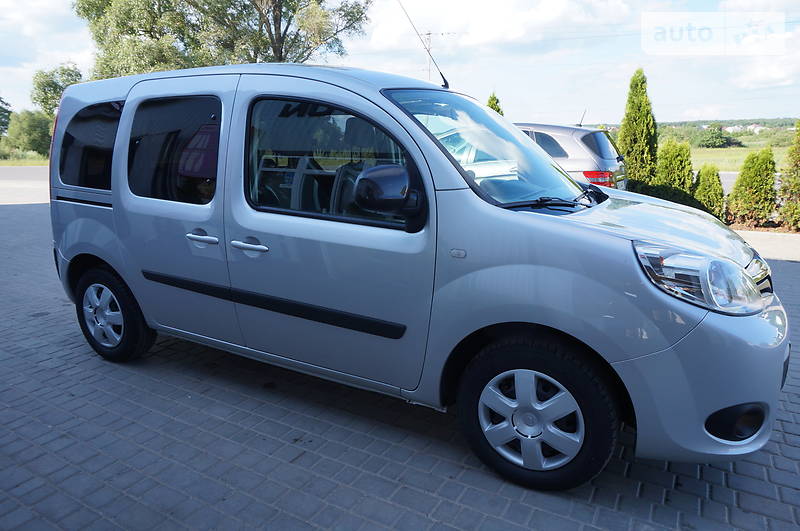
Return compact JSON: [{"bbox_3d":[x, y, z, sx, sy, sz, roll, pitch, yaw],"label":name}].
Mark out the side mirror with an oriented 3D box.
[{"bbox_3d":[-0.030,-0.279,2.079,0.180,0.215,0.240,7,13,28],"label":"side mirror"}]

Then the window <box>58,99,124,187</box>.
[{"bbox_3d":[-1.801,-0.694,3.103,0.580,0.480,0.060,7,6,28],"label":"window"}]

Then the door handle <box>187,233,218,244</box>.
[{"bbox_3d":[-1.001,-0.137,2.700,0.215,0.040,0.055,7,13,28],"label":"door handle"}]

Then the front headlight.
[{"bbox_3d":[1.077,0.024,1.880,0.460,0.260,0.370,7,15,28],"label":"front headlight"}]

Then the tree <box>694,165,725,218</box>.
[{"bbox_3d":[5.249,-1.227,9.028,0.470,0.950,0.470,7,15,28],"label":"tree"}]

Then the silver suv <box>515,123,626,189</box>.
[{"bbox_3d":[1.276,-1.554,9.041,4.700,1.660,1.860,7,15,28],"label":"silver suv"}]

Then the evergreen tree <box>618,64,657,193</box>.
[{"bbox_3d":[5.053,-2.618,11.354,0.853,3.010,0.853,6,13,23],"label":"evergreen tree"}]

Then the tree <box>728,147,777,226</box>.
[{"bbox_3d":[5.786,-1.310,8.704,0.680,1.240,0.680,7,15,28],"label":"tree"}]

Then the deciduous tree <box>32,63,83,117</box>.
[{"bbox_3d":[-28.880,-13.052,45.041,4.567,7.851,4.567,-7,14,-31],"label":"deciduous tree"}]

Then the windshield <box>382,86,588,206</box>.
[{"bbox_3d":[0.532,-0.615,2.808,0.840,0.170,1.390,48,28,12],"label":"windshield"}]

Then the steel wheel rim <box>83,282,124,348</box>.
[{"bbox_3d":[-1.834,0.308,3.380,0.410,0.410,0.130,7,15,28],"label":"steel wheel rim"}]

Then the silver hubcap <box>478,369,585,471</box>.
[{"bbox_3d":[0.525,0.586,2.102,0.410,0.410,0.130,7,15,28],"label":"silver hubcap"}]

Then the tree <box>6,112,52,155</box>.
[{"bbox_3d":[-28.608,-10.056,41.013,3.850,3.638,3.850,-8,15,-33],"label":"tree"}]

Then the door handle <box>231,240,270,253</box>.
[{"bbox_3d":[-0.721,-0.094,2.555,0.224,0.040,0.055,7,13,28],"label":"door handle"}]

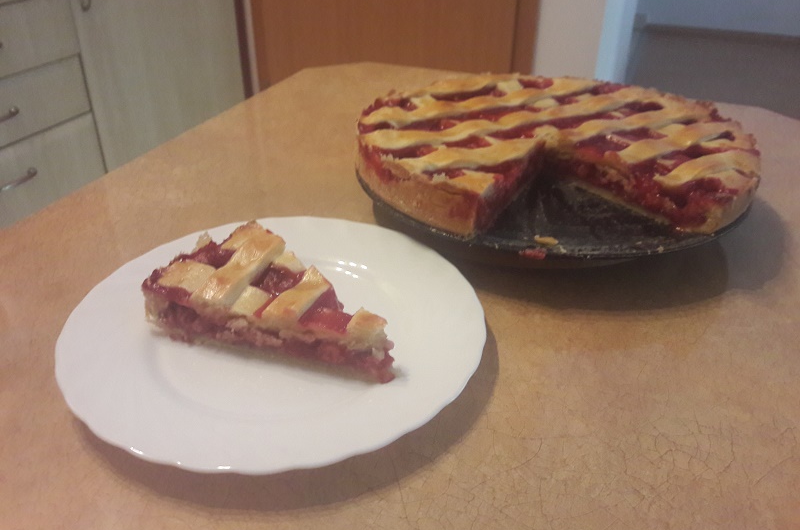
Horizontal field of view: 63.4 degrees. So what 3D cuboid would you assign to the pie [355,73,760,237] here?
[{"bbox_3d":[0.100,-0.087,0.443,0.257,0.032,0.250,0,31,-2],"label":"pie"}]

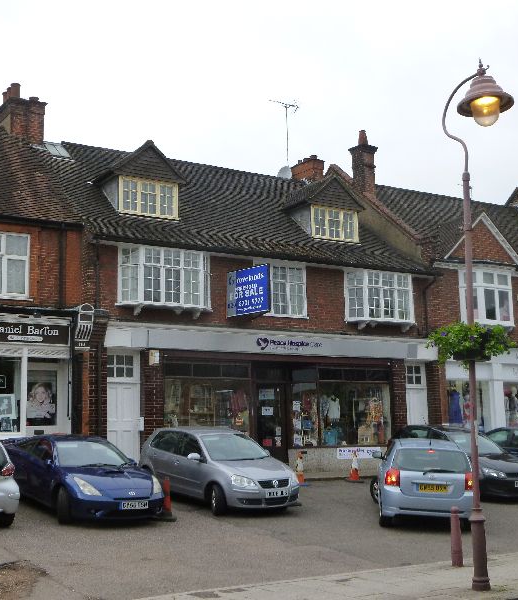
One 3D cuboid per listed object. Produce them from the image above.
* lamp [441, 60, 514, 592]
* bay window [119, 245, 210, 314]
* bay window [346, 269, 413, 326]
[{"bbox_3d":[2.649,0.188,9.846,0.720,6.288,1.200,5,-10,-28],"label":"lamp"},{"bbox_3d":[-2.131,-0.500,19.902,2.450,1.527,0.450,4,-10,-30],"label":"bay window"},{"bbox_3d":[3.443,0.014,22.887,2.242,1.469,0.420,4,-10,-28],"label":"bay window"}]

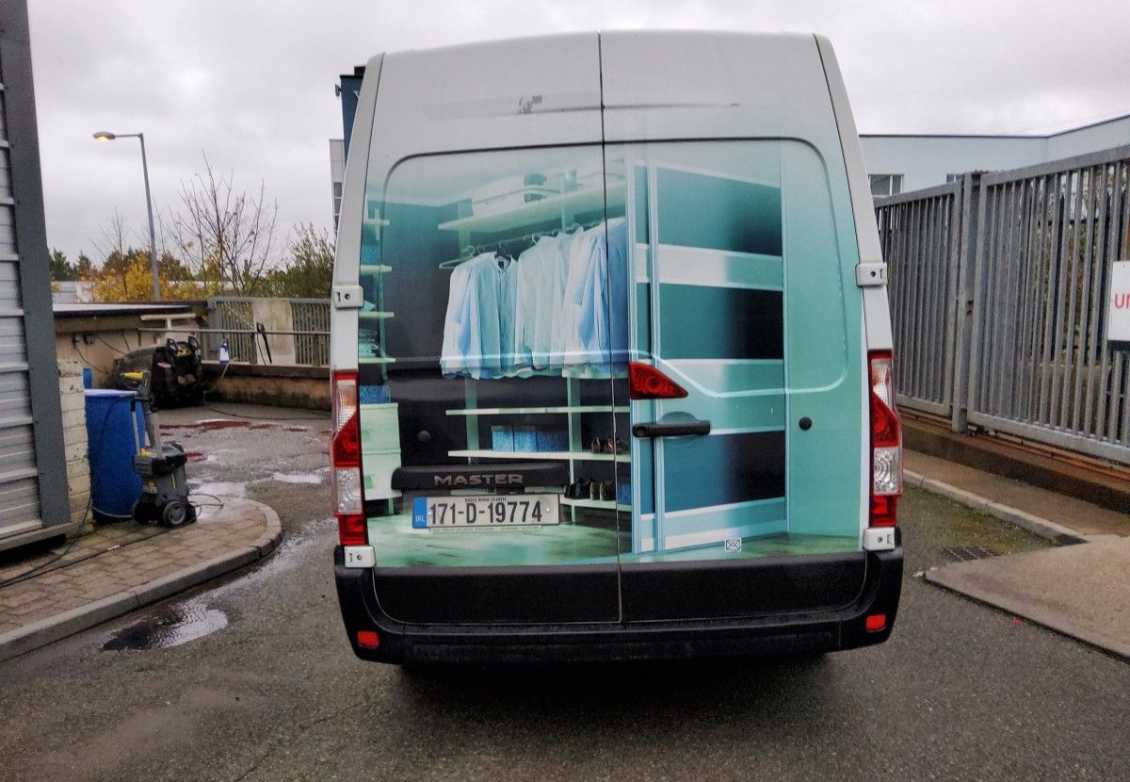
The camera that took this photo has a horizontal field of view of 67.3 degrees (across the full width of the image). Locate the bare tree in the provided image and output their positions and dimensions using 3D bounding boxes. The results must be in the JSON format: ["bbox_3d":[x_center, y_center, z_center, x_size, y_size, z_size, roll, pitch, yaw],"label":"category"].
[{"bbox_3d":[-9.255,-3.725,23.097,3.100,5.370,3.100,-2,7,0],"label":"bare tree"}]

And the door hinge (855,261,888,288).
[{"bbox_3d":[1.073,-0.407,2.975,0.110,0.080,0.045,-2,7,1],"label":"door hinge"}]

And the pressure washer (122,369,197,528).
[{"bbox_3d":[-2.816,0.387,5.885,0.360,1.050,0.380,2,8,26],"label":"pressure washer"}]

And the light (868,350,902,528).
[{"bbox_3d":[1.141,0.170,3.036,0.118,0.630,0.110,-2,7,1],"label":"light"}]

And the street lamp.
[{"bbox_3d":[-12.024,-4.005,23.343,1.380,6.010,0.300,-2,7,-3],"label":"street lamp"}]

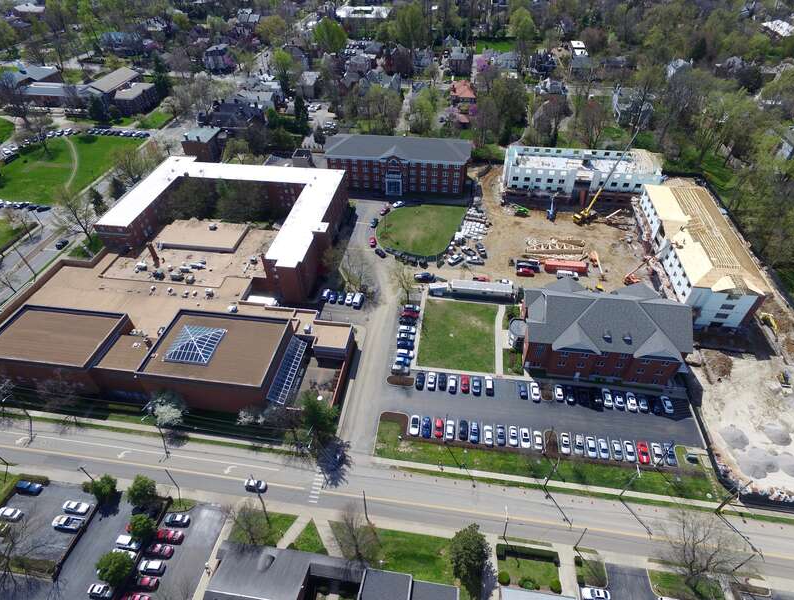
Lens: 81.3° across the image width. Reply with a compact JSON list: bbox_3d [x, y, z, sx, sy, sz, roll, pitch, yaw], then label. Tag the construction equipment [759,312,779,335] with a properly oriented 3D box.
[{"bbox_3d":[101.730,6.760,125.130,2.950,3.100,8.200,5,43,7],"label":"construction equipment"}]

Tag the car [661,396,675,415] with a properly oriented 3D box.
[{"bbox_3d":[62.882,24.343,107.402,1.800,1.460,4.550,4,44,6],"label":"car"}]

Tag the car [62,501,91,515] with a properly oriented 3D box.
[{"bbox_3d":[-64.580,41.710,93.000,5.100,1.460,1.870,5,43,7],"label":"car"}]

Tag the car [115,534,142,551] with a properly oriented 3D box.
[{"bbox_3d":[-50.437,45.905,87.264,4.750,1.800,1.880,5,43,7],"label":"car"}]

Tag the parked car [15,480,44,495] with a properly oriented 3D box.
[{"bbox_3d":[-76.570,39.060,96.020,5.100,1.680,1.920,5,43,7],"label":"parked car"}]

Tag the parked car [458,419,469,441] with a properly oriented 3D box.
[{"bbox_3d":[15.015,29.246,103.693,1.830,1.550,4.600,5,44,7],"label":"parked car"}]

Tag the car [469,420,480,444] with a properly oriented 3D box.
[{"bbox_3d":[17.420,29.720,103.740,1.840,1.500,4.850,5,43,7],"label":"car"}]

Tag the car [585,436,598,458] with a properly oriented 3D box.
[{"bbox_3d":[42.192,31.868,100.094,1.820,1.500,4.700,5,43,7],"label":"car"}]

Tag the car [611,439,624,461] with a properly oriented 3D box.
[{"bbox_3d":[47.357,32.337,99.426,1.830,1.460,4.600,4,44,6],"label":"car"}]

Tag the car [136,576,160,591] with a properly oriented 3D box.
[{"bbox_3d":[-44.705,50.455,82.450,4.600,1.480,1.820,5,43,7],"label":"car"}]

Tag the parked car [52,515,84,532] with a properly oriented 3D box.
[{"bbox_3d":[-64.300,43.778,90.712,5.650,1.750,1.930,2,43,3],"label":"parked car"}]

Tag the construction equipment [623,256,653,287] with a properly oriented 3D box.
[{"bbox_3d":[70.572,-8.266,136.681,6.800,8.400,2.500,-9,44,-7],"label":"construction equipment"}]

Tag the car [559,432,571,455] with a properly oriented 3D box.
[{"bbox_3d":[36.950,31.410,101.400,1.830,1.470,4.800,5,43,7],"label":"car"}]

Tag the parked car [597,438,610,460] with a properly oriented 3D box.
[{"bbox_3d":[44.730,32.260,100.270,1.820,1.480,4.550,5,43,7],"label":"parked car"}]

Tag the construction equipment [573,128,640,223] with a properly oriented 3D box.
[{"bbox_3d":[70.618,-40.983,156.730,22.000,28.500,3.400,-28,49,-25],"label":"construction equipment"}]

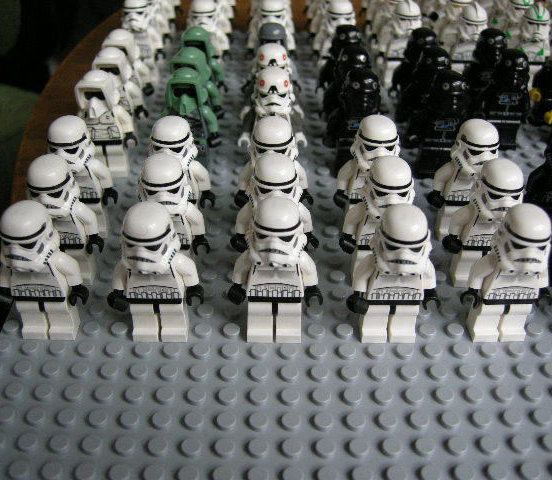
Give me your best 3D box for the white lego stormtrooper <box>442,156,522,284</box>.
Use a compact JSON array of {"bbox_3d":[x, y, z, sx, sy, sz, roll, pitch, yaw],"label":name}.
[{"bbox_3d":[0.063,-0.005,0.199,0.025,0.043,0.014,0,36,-1],"label":"white lego stormtrooper"}]

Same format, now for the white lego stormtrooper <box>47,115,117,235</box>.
[{"bbox_3d":[-0.063,-0.019,0.213,0.025,0.043,0.015,0,36,-1],"label":"white lego stormtrooper"}]

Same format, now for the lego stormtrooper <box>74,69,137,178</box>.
[{"bbox_3d":[-0.065,-0.043,0.248,0.025,0.043,0.015,0,36,-1],"label":"lego stormtrooper"}]

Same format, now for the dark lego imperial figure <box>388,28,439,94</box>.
[{"bbox_3d":[0.062,-0.071,0.289,0.025,0.043,0.014,0,36,-1],"label":"dark lego imperial figure"}]

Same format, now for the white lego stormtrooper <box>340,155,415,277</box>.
[{"bbox_3d":[0.032,-0.004,0.195,0.025,0.043,0.015,0,36,-1],"label":"white lego stormtrooper"}]

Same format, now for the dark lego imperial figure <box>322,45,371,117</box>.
[{"bbox_3d":[0.031,-0.056,0.266,0.025,0.043,0.015,0,36,-1],"label":"dark lego imperial figure"}]

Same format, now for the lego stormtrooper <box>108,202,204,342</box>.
[{"bbox_3d":[-0.032,0.009,0.175,0.025,0.043,0.015,0,36,-1],"label":"lego stormtrooper"}]

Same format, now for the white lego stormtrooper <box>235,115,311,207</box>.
[{"bbox_3d":[-0.001,-0.020,0.217,0.025,0.043,0.014,0,36,-1],"label":"white lego stormtrooper"}]

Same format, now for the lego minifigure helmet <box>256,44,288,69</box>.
[{"bbox_3d":[-0.001,-0.069,0.260,0.015,0.015,0.015,0,36,-1],"label":"lego minifigure helmet"}]

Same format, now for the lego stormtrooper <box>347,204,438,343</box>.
[{"bbox_3d":[0.032,0.009,0.179,0.025,0.043,0.014,0,36,-1],"label":"lego stormtrooper"}]

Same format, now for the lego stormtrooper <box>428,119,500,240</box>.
[{"bbox_3d":[0.063,-0.018,0.215,0.025,0.043,0.015,0,36,-1],"label":"lego stormtrooper"}]

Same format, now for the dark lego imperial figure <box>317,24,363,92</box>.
[{"bbox_3d":[0.031,-0.071,0.289,0.025,0.043,0.015,0,36,-1],"label":"dark lego imperial figure"}]

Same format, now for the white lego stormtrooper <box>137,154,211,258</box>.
[{"bbox_3d":[-0.033,-0.005,0.198,0.025,0.043,0.014,0,36,-1],"label":"white lego stormtrooper"}]

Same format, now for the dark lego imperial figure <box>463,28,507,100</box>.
[{"bbox_3d":[0.093,-0.070,0.291,0.025,0.043,0.015,0,36,-1],"label":"dark lego imperial figure"}]

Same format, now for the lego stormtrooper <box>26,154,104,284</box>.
[{"bbox_3d":[-0.064,-0.005,0.196,0.025,0.043,0.015,0,36,-1],"label":"lego stormtrooper"}]

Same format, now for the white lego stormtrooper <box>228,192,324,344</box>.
[{"bbox_3d":[0.000,0.010,0.175,0.025,0.043,0.015,0,36,-1],"label":"white lego stormtrooper"}]

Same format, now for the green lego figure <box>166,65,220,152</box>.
[{"bbox_3d":[-0.033,-0.044,0.249,0.025,0.043,0.014,0,36,-1],"label":"green lego figure"}]

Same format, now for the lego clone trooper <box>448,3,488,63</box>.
[{"bbox_3d":[0.093,-0.093,0.323,0.025,0.043,0.015,0,36,-1],"label":"lego clone trooper"}]

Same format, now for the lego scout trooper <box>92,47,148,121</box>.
[{"bbox_3d":[-0.065,-0.057,0.268,0.025,0.043,0.015,0,36,-1],"label":"lego scout trooper"}]

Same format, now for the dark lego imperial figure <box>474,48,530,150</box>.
[{"bbox_3d":[0.093,-0.056,0.271,0.025,0.043,0.015,0,36,-1],"label":"dark lego imperial figure"}]

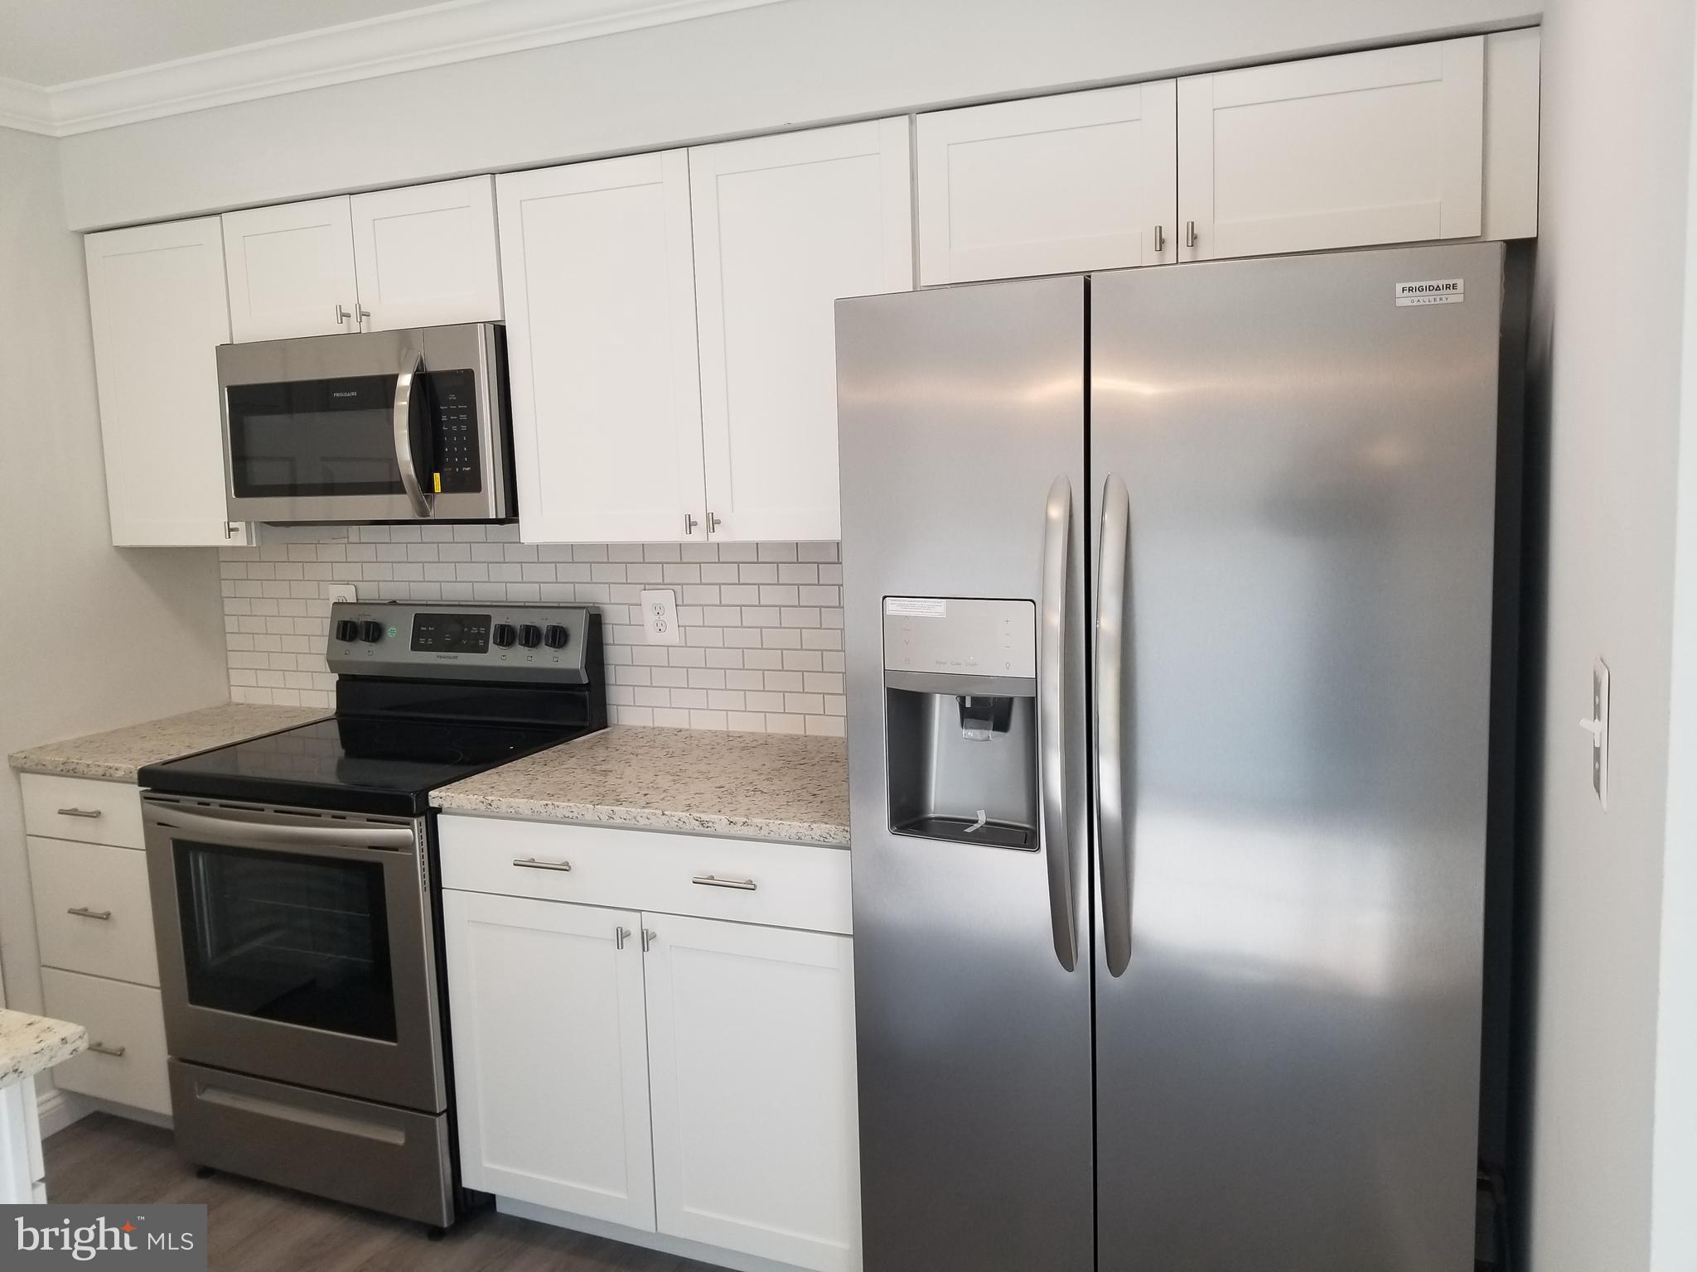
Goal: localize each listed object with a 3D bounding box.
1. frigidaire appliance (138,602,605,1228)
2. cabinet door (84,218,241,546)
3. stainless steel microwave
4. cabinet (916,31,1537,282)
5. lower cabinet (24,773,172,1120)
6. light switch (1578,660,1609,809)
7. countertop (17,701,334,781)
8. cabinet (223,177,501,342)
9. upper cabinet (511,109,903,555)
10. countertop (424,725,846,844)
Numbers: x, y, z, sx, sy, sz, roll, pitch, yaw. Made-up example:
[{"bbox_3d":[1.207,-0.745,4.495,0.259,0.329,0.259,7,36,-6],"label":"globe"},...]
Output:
[{"bbox_3d":[-1.047,0.565,2.911,0.760,1.212,0.700,2,8,23],"label":"frigidaire appliance"},{"bbox_3d":[-1.625,-0.594,3.047,0.455,0.755,0.021,2,8,23],"label":"cabinet door"},{"bbox_3d":[-1.013,-0.469,2.930,0.754,0.411,0.390,2,8,23],"label":"stainless steel microwave"},{"bbox_3d":[0.630,-0.783,2.224,0.979,0.303,0.325,2,8,23],"label":"cabinet"},{"bbox_3d":[-1.591,0.698,3.209,0.456,0.862,0.630,2,8,23],"label":"lower cabinet"},{"bbox_3d":[0.646,0.083,1.111,0.024,0.116,0.070,2,8,23],"label":"light switch"},{"bbox_3d":[-1.607,0.256,3.145,0.460,0.032,0.645,2,8,23],"label":"countertop"},{"bbox_3d":[-1.011,-0.829,2.914,0.763,0.298,0.325,2,8,23],"label":"cabinet"},{"bbox_3d":[-0.234,-0.578,2.620,0.905,0.762,0.325,2,8,23],"label":"upper cabinet"},{"bbox_3d":[-0.267,0.291,2.582,0.907,0.032,0.645,2,8,23],"label":"countertop"}]

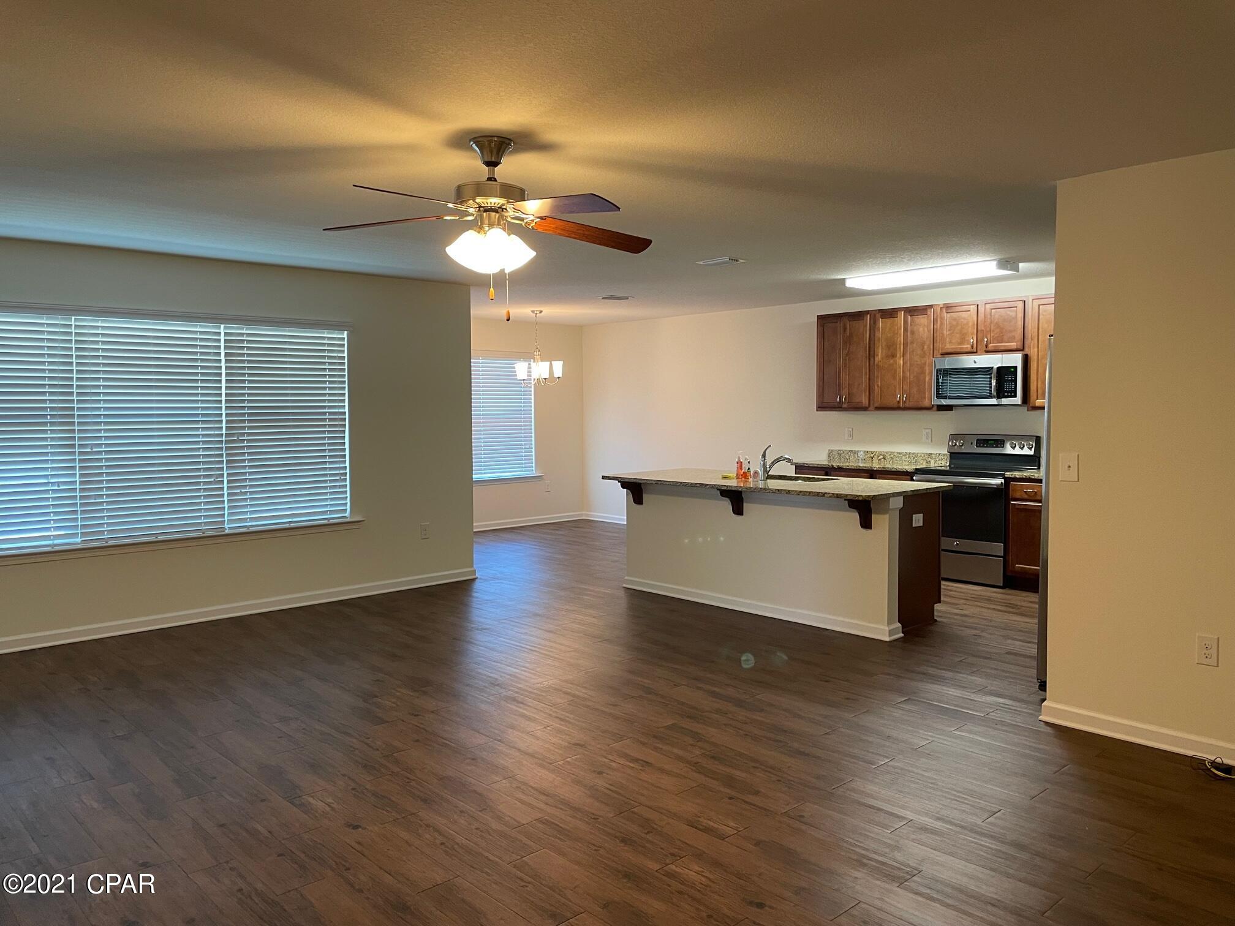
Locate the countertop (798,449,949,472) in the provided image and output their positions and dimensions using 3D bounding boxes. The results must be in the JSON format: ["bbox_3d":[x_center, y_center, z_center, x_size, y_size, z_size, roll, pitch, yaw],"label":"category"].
[{"bbox_3d":[2.285,-0.007,8.389,0.643,0.134,1.238,-4,5,-43],"label":"countertop"}]

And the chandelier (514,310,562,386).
[{"bbox_3d":[-0.852,-1.200,9.752,0.521,0.805,0.521,0,4,0],"label":"chandelier"}]

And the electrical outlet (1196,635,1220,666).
[{"bbox_3d":[2.397,0.764,3.767,0.009,0.121,0.075,-4,5,-43],"label":"electrical outlet"}]

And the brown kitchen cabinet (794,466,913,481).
[{"bbox_3d":[2.304,0.479,8.422,0.619,0.861,1.208,-4,5,-43],"label":"brown kitchen cabinet"}]

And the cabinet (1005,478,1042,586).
[{"bbox_3d":[3.380,0.542,7.282,0.619,0.871,0.401,-4,5,-43],"label":"cabinet"}]

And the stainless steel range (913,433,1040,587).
[{"bbox_3d":[2.945,0.368,7.663,0.673,1.175,0.755,-4,5,-43],"label":"stainless steel range"}]

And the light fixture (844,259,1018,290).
[{"bbox_3d":[2.329,-1.395,6.954,0.307,0.084,1.213,-4,5,-43],"label":"light fixture"}]

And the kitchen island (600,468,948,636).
[{"bbox_3d":[1.053,0.576,6.698,0.977,0.906,2.372,-4,5,-43],"label":"kitchen island"}]

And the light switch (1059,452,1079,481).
[{"bbox_3d":[2.008,0.022,4.125,0.014,0.121,0.075,-4,5,-43],"label":"light switch"}]

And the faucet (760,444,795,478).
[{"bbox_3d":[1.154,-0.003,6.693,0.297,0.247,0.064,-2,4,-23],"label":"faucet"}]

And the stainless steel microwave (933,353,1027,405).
[{"bbox_3d":[3.060,-0.680,7.695,0.401,0.413,0.755,-4,5,-43],"label":"stainless steel microwave"}]

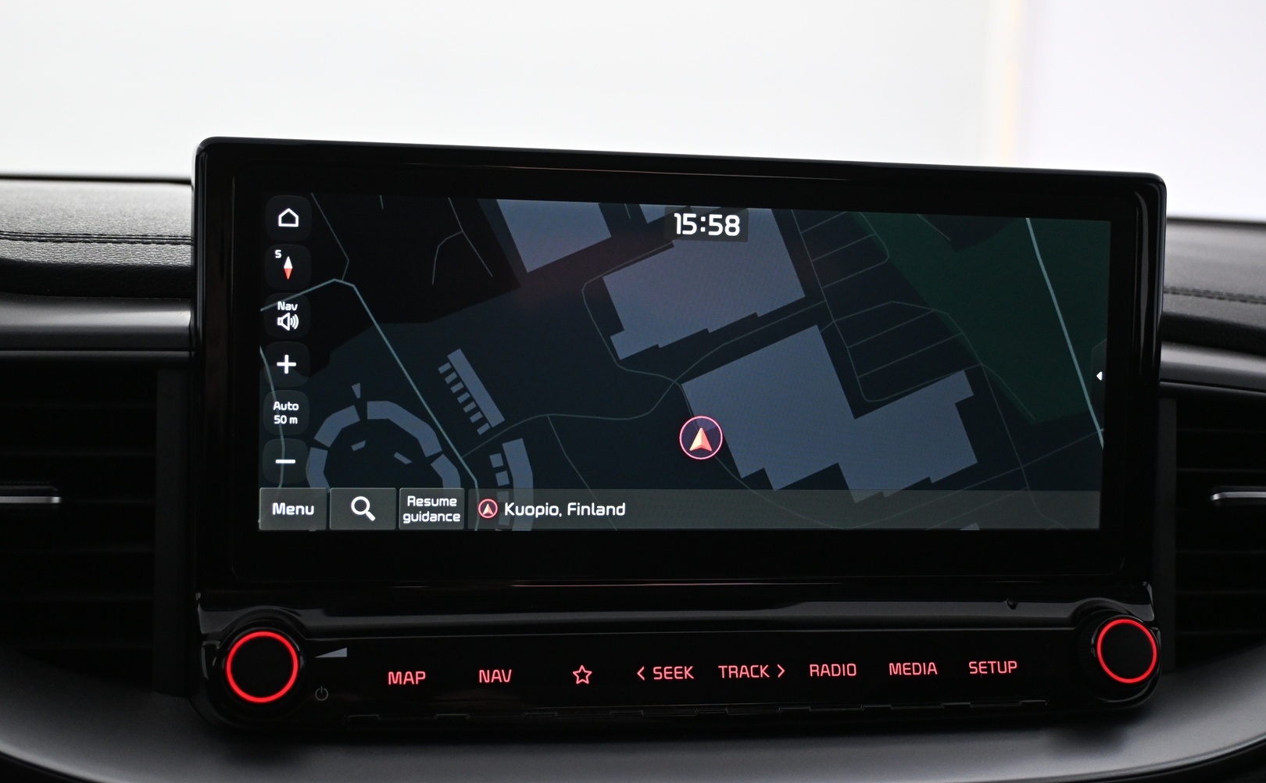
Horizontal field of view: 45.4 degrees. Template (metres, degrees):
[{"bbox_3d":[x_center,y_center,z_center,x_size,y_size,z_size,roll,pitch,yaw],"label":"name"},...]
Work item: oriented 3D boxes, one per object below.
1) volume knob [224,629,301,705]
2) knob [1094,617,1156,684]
[{"bbox_3d":[-0.096,0.072,0.391,0.020,0.020,0.011,1,-14,-9],"label":"volume knob"},{"bbox_3d":[0.139,0.075,0.433,0.020,0.020,0.011,1,-14,-9],"label":"knob"}]

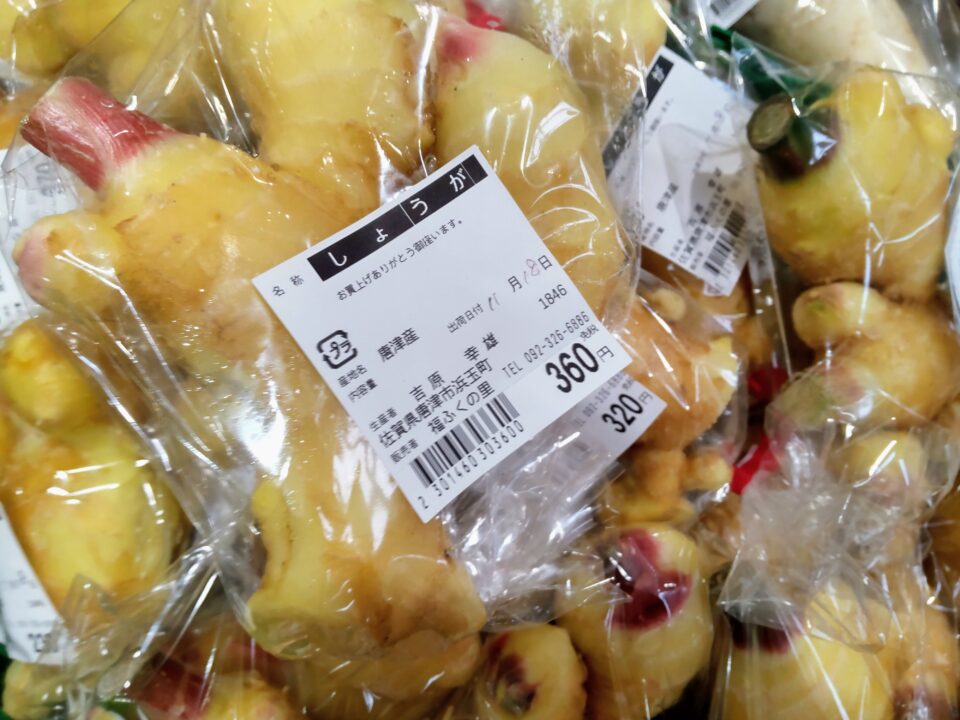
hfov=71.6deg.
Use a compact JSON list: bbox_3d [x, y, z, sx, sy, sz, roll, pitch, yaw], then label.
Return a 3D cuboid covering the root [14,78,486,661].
[{"bbox_3d":[-0.053,0.001,0.158,0.068,0.050,0.140,-35,88,-9],"label":"root"}]

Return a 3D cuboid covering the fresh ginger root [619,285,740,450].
[{"bbox_3d":[0.054,0.002,0.184,0.037,0.036,0.046,-30,87,-12],"label":"fresh ginger root"}]

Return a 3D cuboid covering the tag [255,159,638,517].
[{"bbox_3d":[-0.006,-0.007,0.140,0.057,0.002,0.059,-36,90,-13],"label":"tag"}]

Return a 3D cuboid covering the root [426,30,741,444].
[{"bbox_3d":[0.026,-0.032,0.173,0.050,0.047,0.115,-30,87,-12],"label":"root"}]

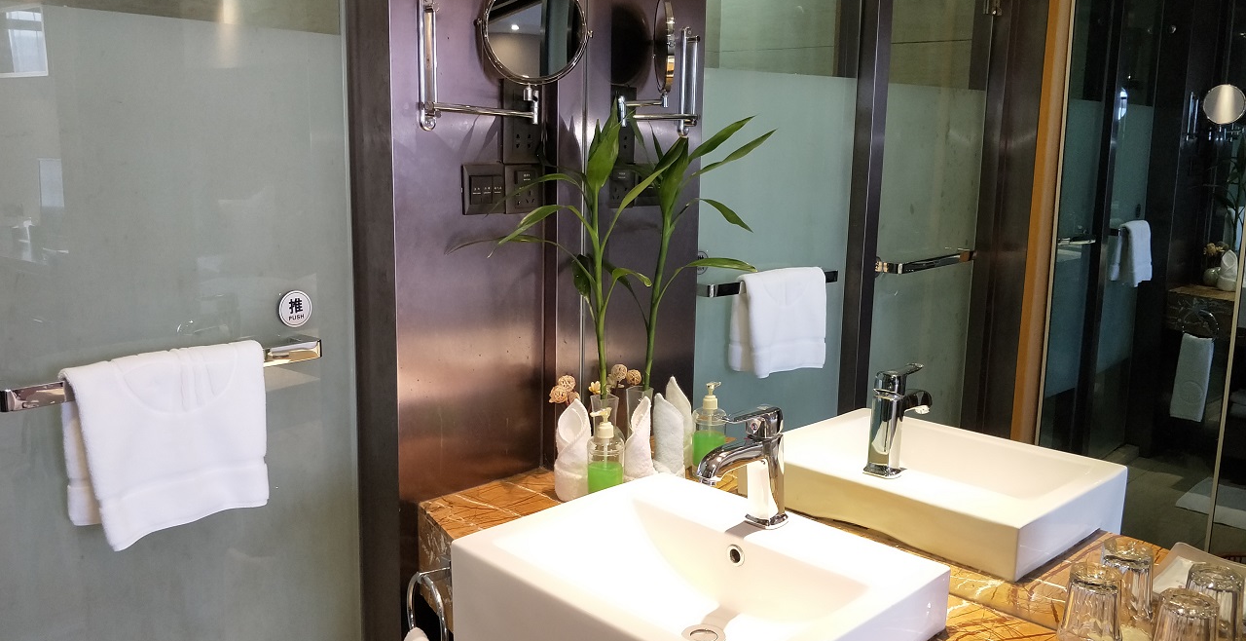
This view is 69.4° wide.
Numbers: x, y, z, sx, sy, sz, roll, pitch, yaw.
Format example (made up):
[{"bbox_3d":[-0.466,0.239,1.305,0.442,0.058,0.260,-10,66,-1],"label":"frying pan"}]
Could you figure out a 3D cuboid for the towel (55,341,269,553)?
[{"bbox_3d":[-0.651,0.172,1.300,0.090,0.254,0.262,9,12,41],"label":"towel"}]

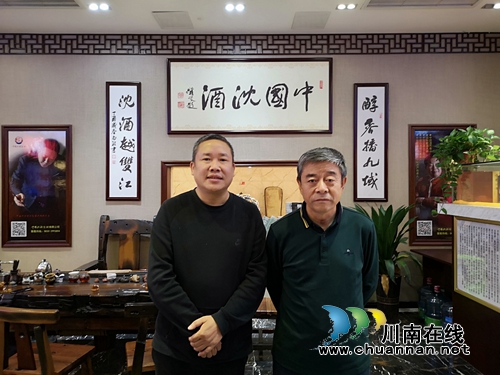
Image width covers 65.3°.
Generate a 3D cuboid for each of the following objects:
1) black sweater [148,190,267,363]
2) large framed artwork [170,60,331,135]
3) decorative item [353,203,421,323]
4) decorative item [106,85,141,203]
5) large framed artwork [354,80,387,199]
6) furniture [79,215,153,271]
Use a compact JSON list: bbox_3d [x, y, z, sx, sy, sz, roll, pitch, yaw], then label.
[{"bbox_3d":[-0.177,0.363,1.630,0.500,0.720,0.300,0,0,-3],"label":"black sweater"},{"bbox_3d":[0.003,-1.128,4.830,2.050,0.945,0.050,0,0,0],"label":"large framed artwork"},{"bbox_3d":[1.590,0.850,4.450,0.760,1.360,0.720,0,0,0],"label":"decorative item"},{"bbox_3d":[-1.563,-0.567,4.830,0.430,1.475,0.040,0,0,0],"label":"decorative item"},{"bbox_3d":[1.505,-0.556,4.830,0.430,1.465,0.040,0,0,0],"label":"large framed artwork"},{"bbox_3d":[-1.300,0.920,3.980,0.680,1.220,0.620,0,0,0],"label":"furniture"}]

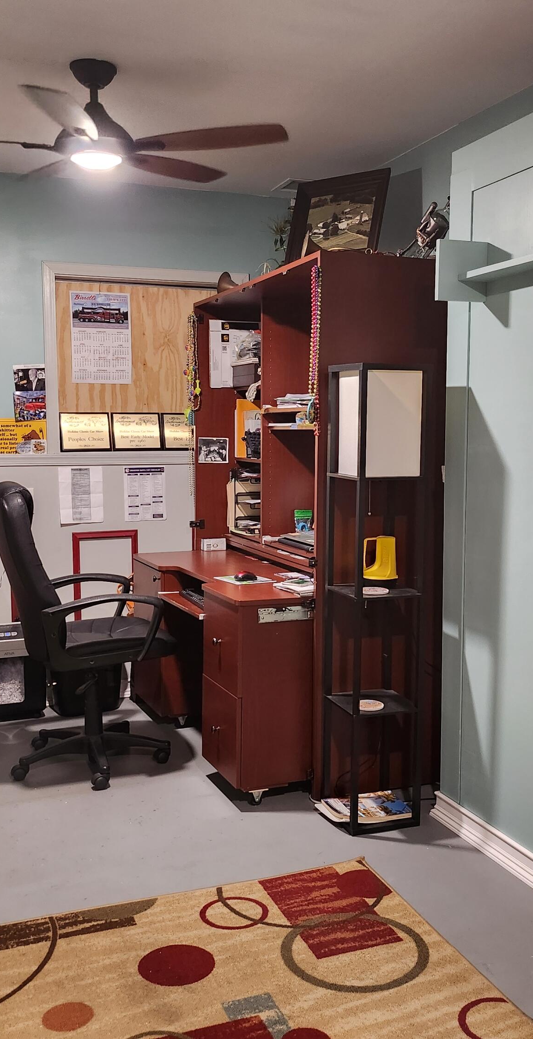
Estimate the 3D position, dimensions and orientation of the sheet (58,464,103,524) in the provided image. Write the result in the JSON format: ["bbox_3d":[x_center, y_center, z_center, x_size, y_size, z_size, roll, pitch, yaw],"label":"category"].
[{"bbox_3d":[-0.913,-0.119,4.754,0.214,0.280,0.008,-2,6,-21],"label":"sheet"}]

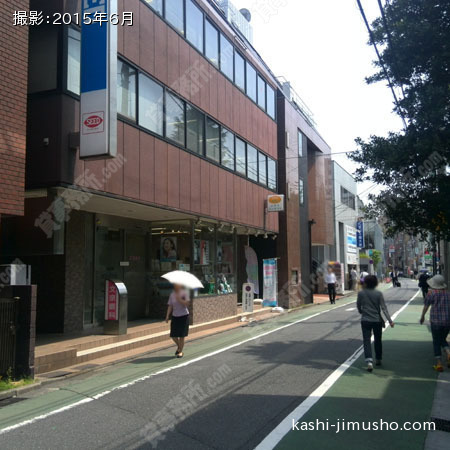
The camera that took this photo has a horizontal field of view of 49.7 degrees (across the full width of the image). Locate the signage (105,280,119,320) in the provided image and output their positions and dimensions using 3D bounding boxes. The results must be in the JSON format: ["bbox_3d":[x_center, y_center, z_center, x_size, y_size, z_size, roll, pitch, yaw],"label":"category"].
[{"bbox_3d":[-2.426,1.618,10.400,0.350,0.870,0.100,-3,-5,23],"label":"signage"}]

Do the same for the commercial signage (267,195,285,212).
[{"bbox_3d":[2.022,-0.846,19.279,0.650,0.650,0.140,-3,-5,23],"label":"commercial signage"}]

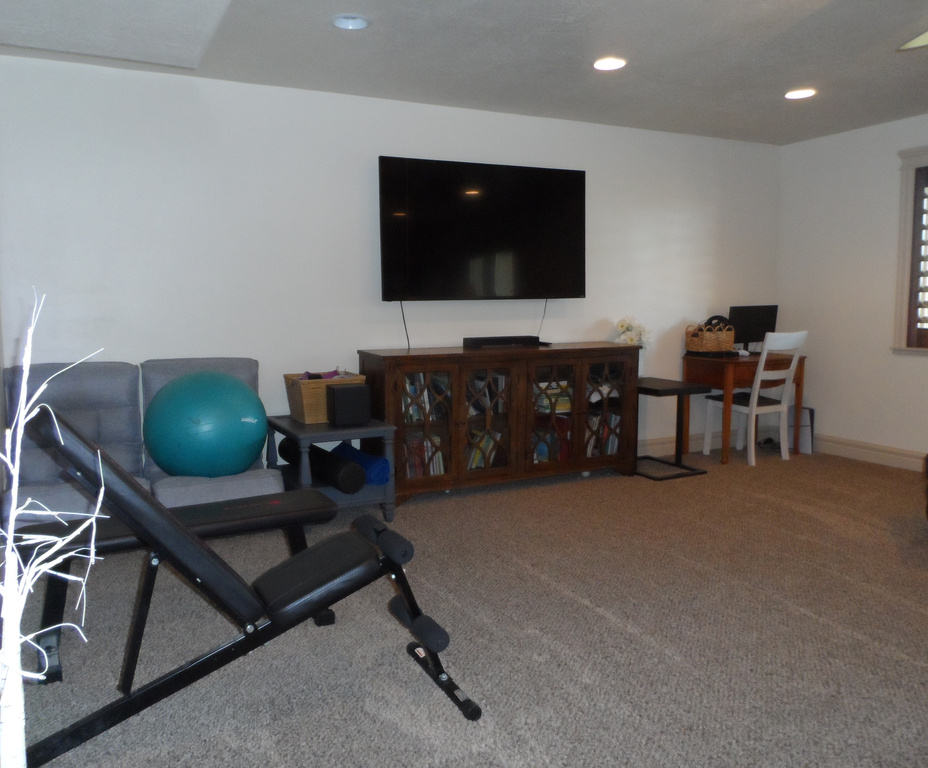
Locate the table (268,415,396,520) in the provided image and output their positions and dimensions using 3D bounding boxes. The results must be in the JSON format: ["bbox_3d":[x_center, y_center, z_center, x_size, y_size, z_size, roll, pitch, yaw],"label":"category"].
[{"bbox_3d":[-0.752,0.473,3.999,0.519,0.524,0.724,-4,7,-28],"label":"table"}]

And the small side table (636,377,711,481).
[{"bbox_3d":[1.355,0.305,5.061,0.456,0.611,0.608,-3,6,-23],"label":"small side table"}]

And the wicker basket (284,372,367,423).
[{"bbox_3d":[-0.798,0.075,4.114,0.382,0.246,0.365,-4,7,-27],"label":"wicker basket"}]

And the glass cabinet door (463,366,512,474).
[{"bbox_3d":[0.150,0.233,4.397,0.363,0.690,0.030,-3,6,-24],"label":"glass cabinet door"}]

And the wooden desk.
[{"bbox_3d":[2.149,0.168,5.446,0.796,0.767,0.462,-3,7,-24],"label":"wooden desk"}]

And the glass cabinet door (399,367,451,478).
[{"bbox_3d":[-0.220,0.243,4.229,0.364,0.691,0.030,-3,6,-24],"label":"glass cabinet door"}]

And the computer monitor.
[{"bbox_3d":[2.228,-0.416,5.534,0.492,0.373,0.160,-3,7,-24],"label":"computer monitor"}]

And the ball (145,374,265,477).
[{"bbox_3d":[-1.266,0.215,3.491,0.560,0.535,0.560,-3,6,-24],"label":"ball"}]

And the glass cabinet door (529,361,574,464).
[{"bbox_3d":[0.562,0.201,4.564,0.351,0.668,0.026,-3,7,-24],"label":"glass cabinet door"}]

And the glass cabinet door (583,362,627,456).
[{"bbox_3d":[0.945,0.178,4.757,0.368,0.679,0.030,-3,6,-24],"label":"glass cabinet door"}]

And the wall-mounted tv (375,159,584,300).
[{"bbox_3d":[0.155,-0.975,4.590,1.462,0.857,0.063,-3,7,-24],"label":"wall-mounted tv"}]

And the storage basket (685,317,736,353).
[{"bbox_3d":[1.902,-0.352,5.490,0.300,0.210,0.190,-3,6,-24],"label":"storage basket"}]

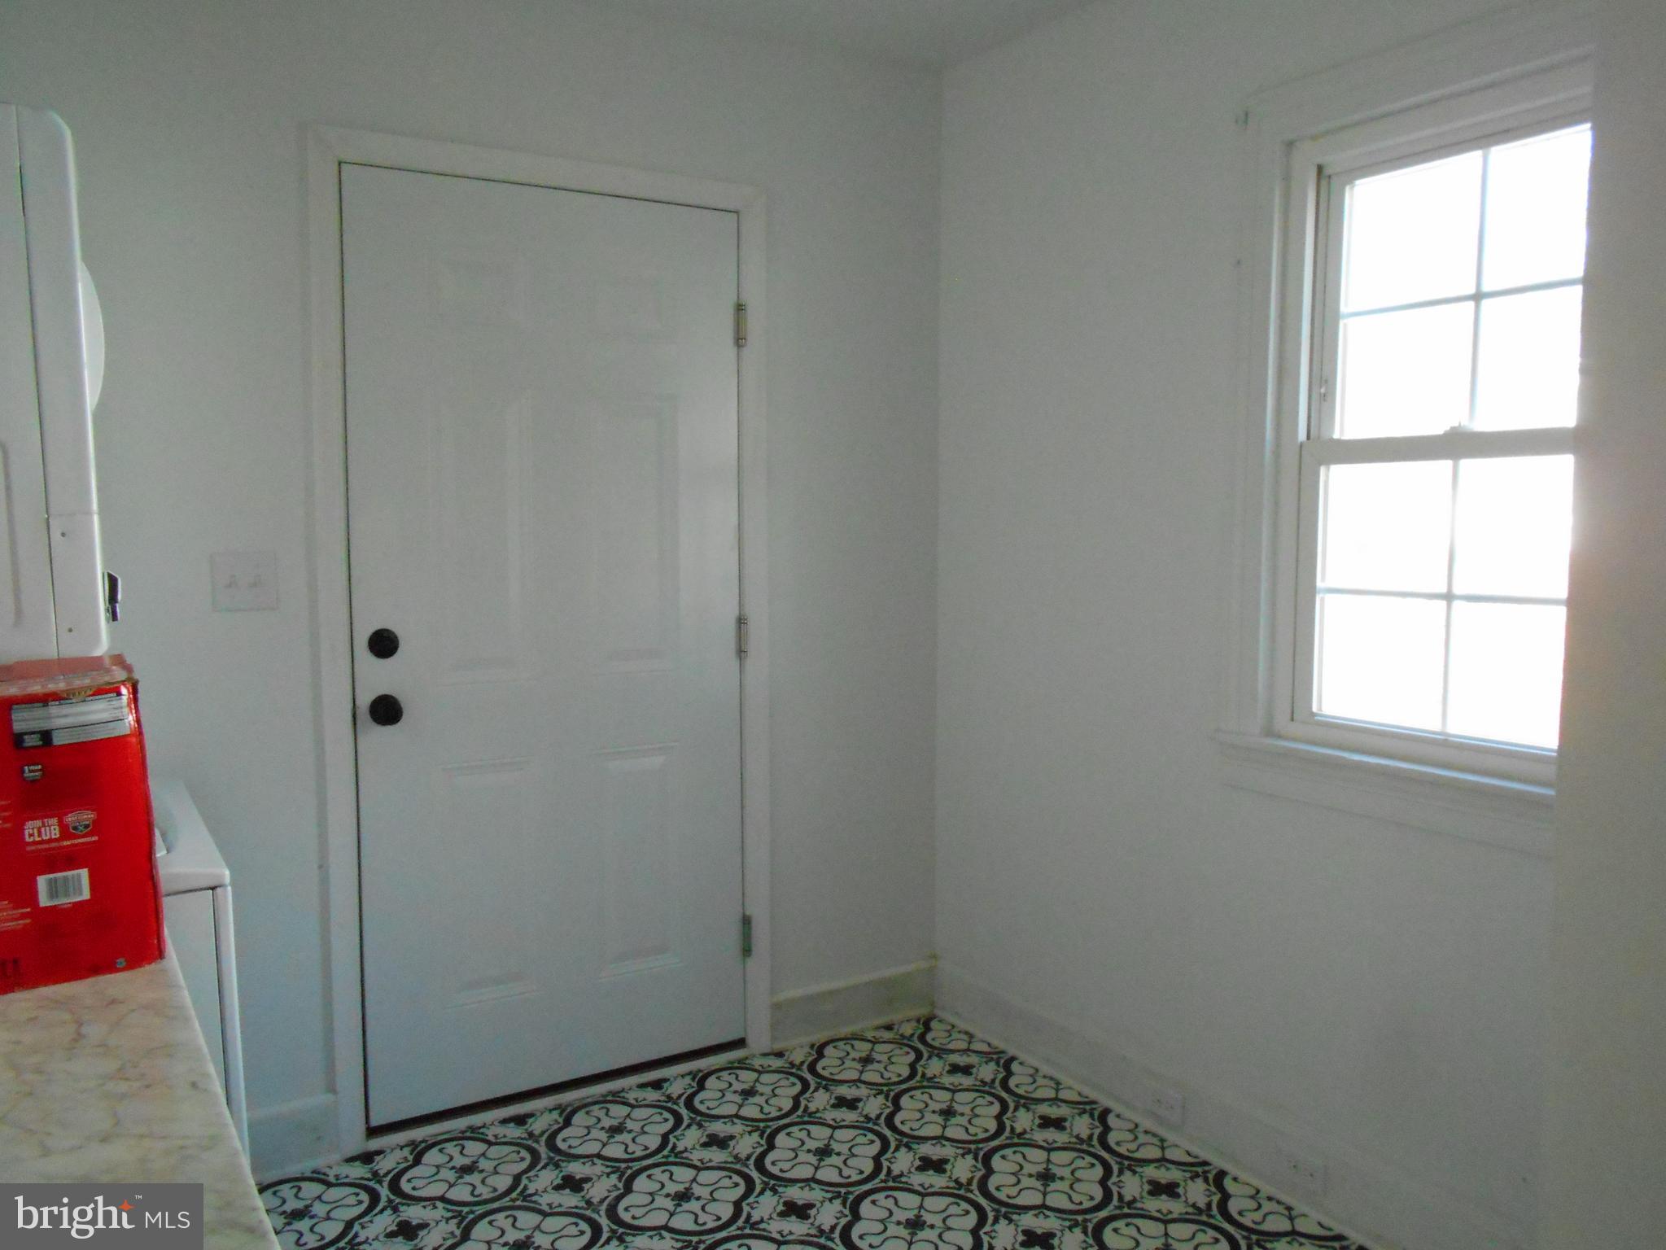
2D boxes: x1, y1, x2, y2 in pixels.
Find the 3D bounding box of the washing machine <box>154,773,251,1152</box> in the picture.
[{"bbox_3d":[-1.275,0.765,1.825,0.670,0.890,0.685,-3,5,-32],"label":"washing machine"}]

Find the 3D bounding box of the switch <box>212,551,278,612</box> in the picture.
[{"bbox_3d":[-1.173,-0.086,2.499,0.119,0.116,0.014,-3,5,-32],"label":"switch"}]

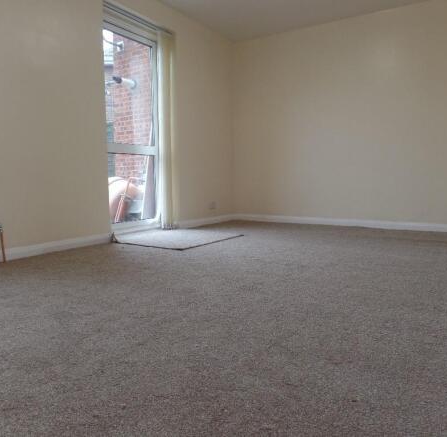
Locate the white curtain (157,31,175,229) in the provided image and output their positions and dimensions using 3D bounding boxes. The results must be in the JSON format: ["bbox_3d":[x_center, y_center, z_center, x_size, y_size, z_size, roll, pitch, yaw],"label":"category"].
[{"bbox_3d":[-0.621,-0.911,4.209,0.100,2.095,0.130,4,7,32],"label":"white curtain"}]

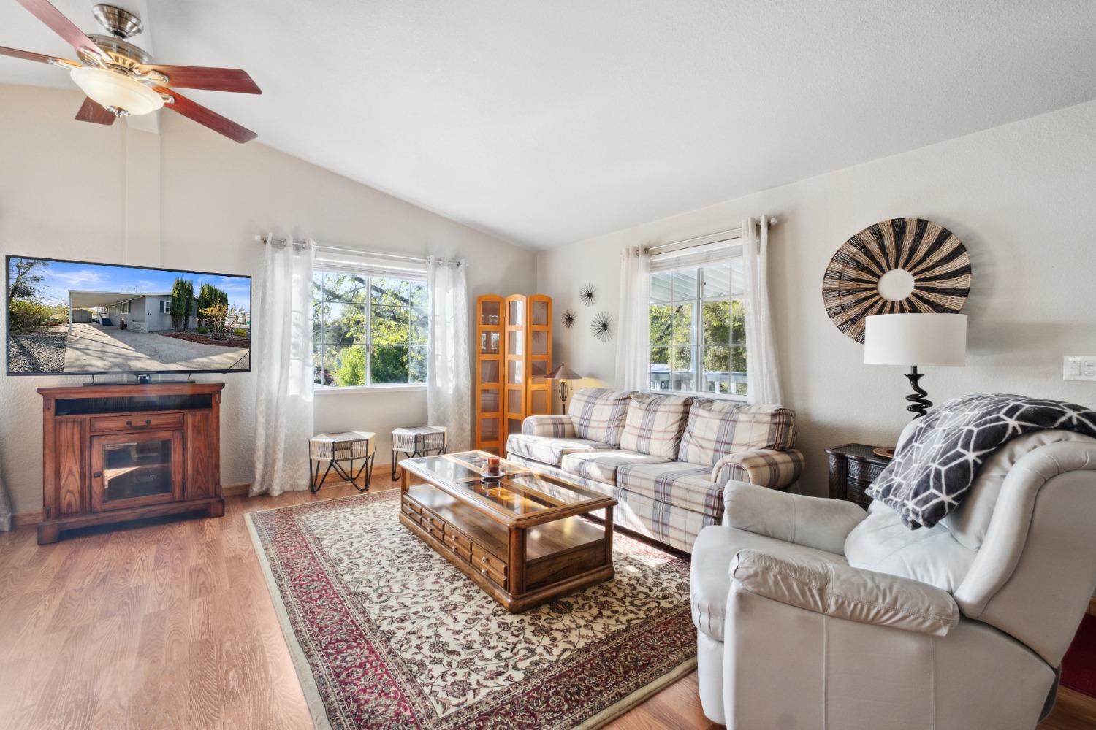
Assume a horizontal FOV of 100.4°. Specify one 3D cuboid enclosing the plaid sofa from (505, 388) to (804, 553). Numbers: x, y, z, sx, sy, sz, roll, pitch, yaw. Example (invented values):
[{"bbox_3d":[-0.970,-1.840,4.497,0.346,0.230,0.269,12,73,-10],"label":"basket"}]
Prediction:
[{"bbox_3d":[0.632,0.643,3.359,0.900,0.850,2.120,0,1,-37],"label":"plaid sofa"}]

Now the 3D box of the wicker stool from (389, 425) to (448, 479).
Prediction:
[{"bbox_3d":[-1.225,0.838,4.345,0.550,0.435,0.480,0,1,-38],"label":"wicker stool"}]

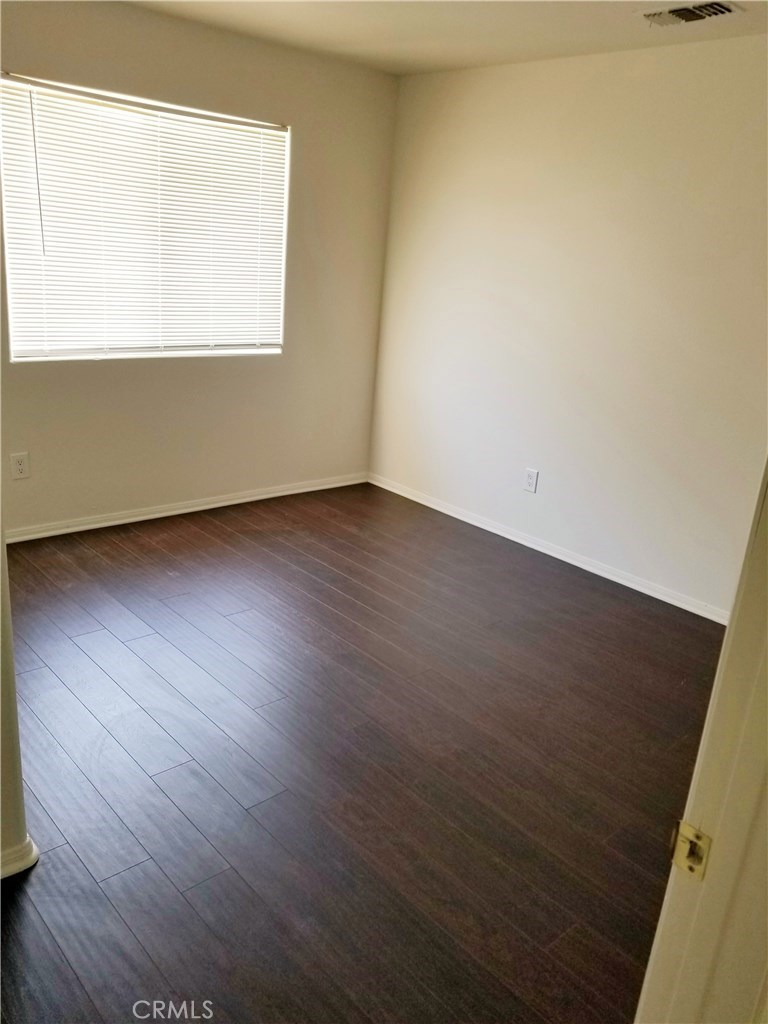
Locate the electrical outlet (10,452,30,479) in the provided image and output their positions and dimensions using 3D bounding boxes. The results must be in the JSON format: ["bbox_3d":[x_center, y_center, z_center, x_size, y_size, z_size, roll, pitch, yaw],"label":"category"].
[{"bbox_3d":[-1.705,-0.216,3.612,0.080,0.122,0.012,-13,25,-41],"label":"electrical outlet"}]

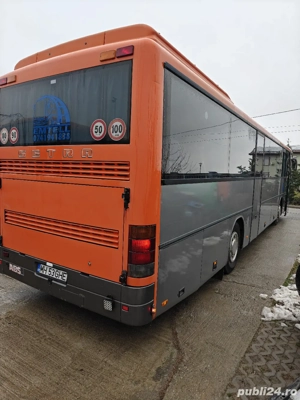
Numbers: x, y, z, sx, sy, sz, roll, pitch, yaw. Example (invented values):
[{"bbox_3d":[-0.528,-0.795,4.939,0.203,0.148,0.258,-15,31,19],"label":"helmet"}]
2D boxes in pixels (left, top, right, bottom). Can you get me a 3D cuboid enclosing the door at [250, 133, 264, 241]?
[{"bbox_3d":[2.486,-0.277,6.241,0.080,2.460,0.892,6,8,32],"label":"door"}]

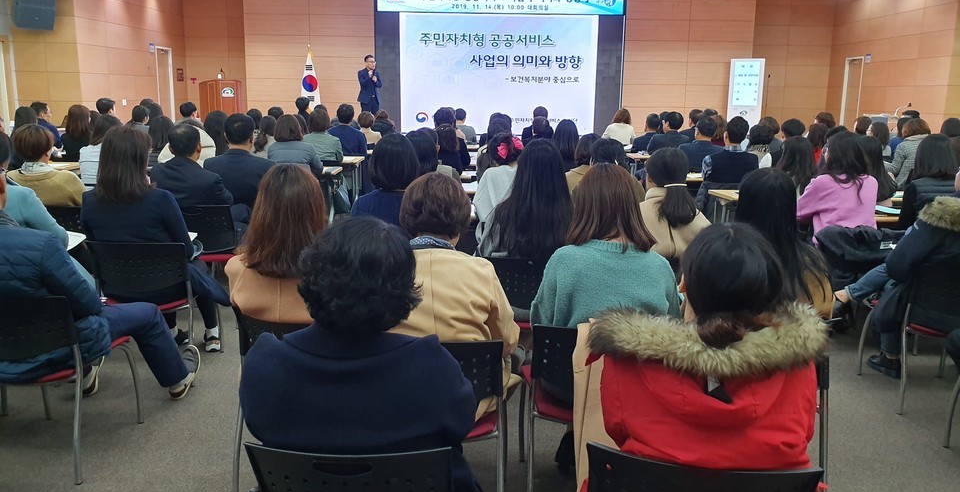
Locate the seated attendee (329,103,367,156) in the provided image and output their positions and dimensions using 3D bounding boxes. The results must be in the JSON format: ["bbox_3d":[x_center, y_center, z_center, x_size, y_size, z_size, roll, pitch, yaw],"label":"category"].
[{"bbox_3d":[-1.446,-0.925,7.919,0.500,1.270,0.800,1,13,0],"label":"seated attendee"}]

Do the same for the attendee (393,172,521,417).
[{"bbox_3d":[-0.152,0.351,2.654,0.540,1.270,0.750,1,12,0],"label":"attendee"}]

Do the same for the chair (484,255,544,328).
[{"bbox_3d":[0.281,0.394,3.638,0.510,0.790,0.530,1,12,4],"label":"chair"}]

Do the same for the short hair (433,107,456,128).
[{"bbox_3d":[-0.359,-1.305,7.428,0.220,0.230,0.230,1,12,2],"label":"short hair"}]

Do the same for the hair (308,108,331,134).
[{"bbox_3d":[-1.506,-1.168,6.765,0.200,0.245,0.220,1,13,3],"label":"hair"}]

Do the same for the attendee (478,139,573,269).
[{"bbox_3d":[0.241,0.101,3.702,0.520,1.320,0.800,1,12,2],"label":"attendee"}]

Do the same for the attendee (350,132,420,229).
[{"bbox_3d":[-0.425,0.075,3.858,0.460,1.310,0.720,1,12,3],"label":"attendee"}]

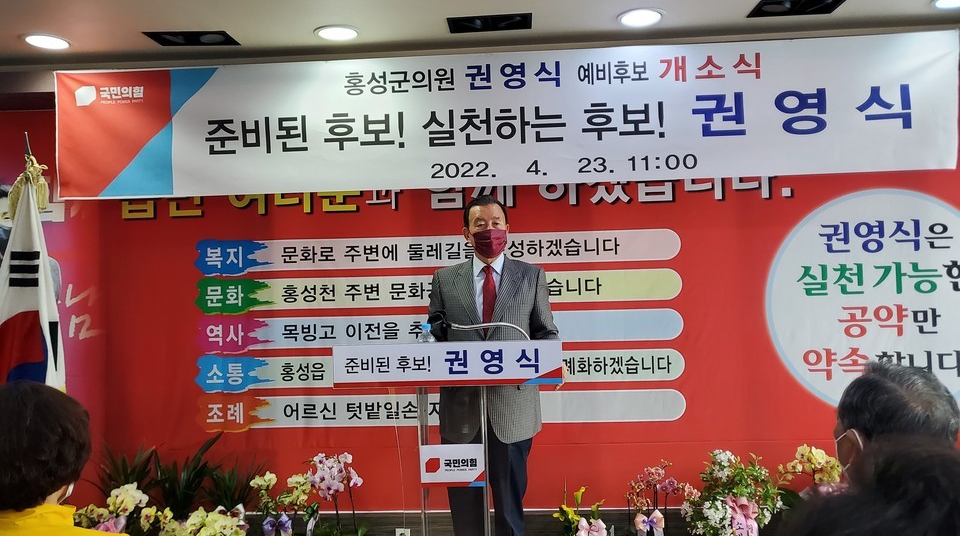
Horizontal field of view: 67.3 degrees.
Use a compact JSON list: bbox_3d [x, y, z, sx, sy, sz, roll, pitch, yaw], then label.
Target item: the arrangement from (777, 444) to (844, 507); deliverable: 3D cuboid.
[{"bbox_3d":[1.395,0.883,3.040,0.282,0.259,0.220,-1,1,3],"label":"arrangement"}]

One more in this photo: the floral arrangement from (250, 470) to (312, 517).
[{"bbox_3d":[-0.892,1.018,3.240,0.270,0.199,0.180,-1,1,3],"label":"floral arrangement"}]

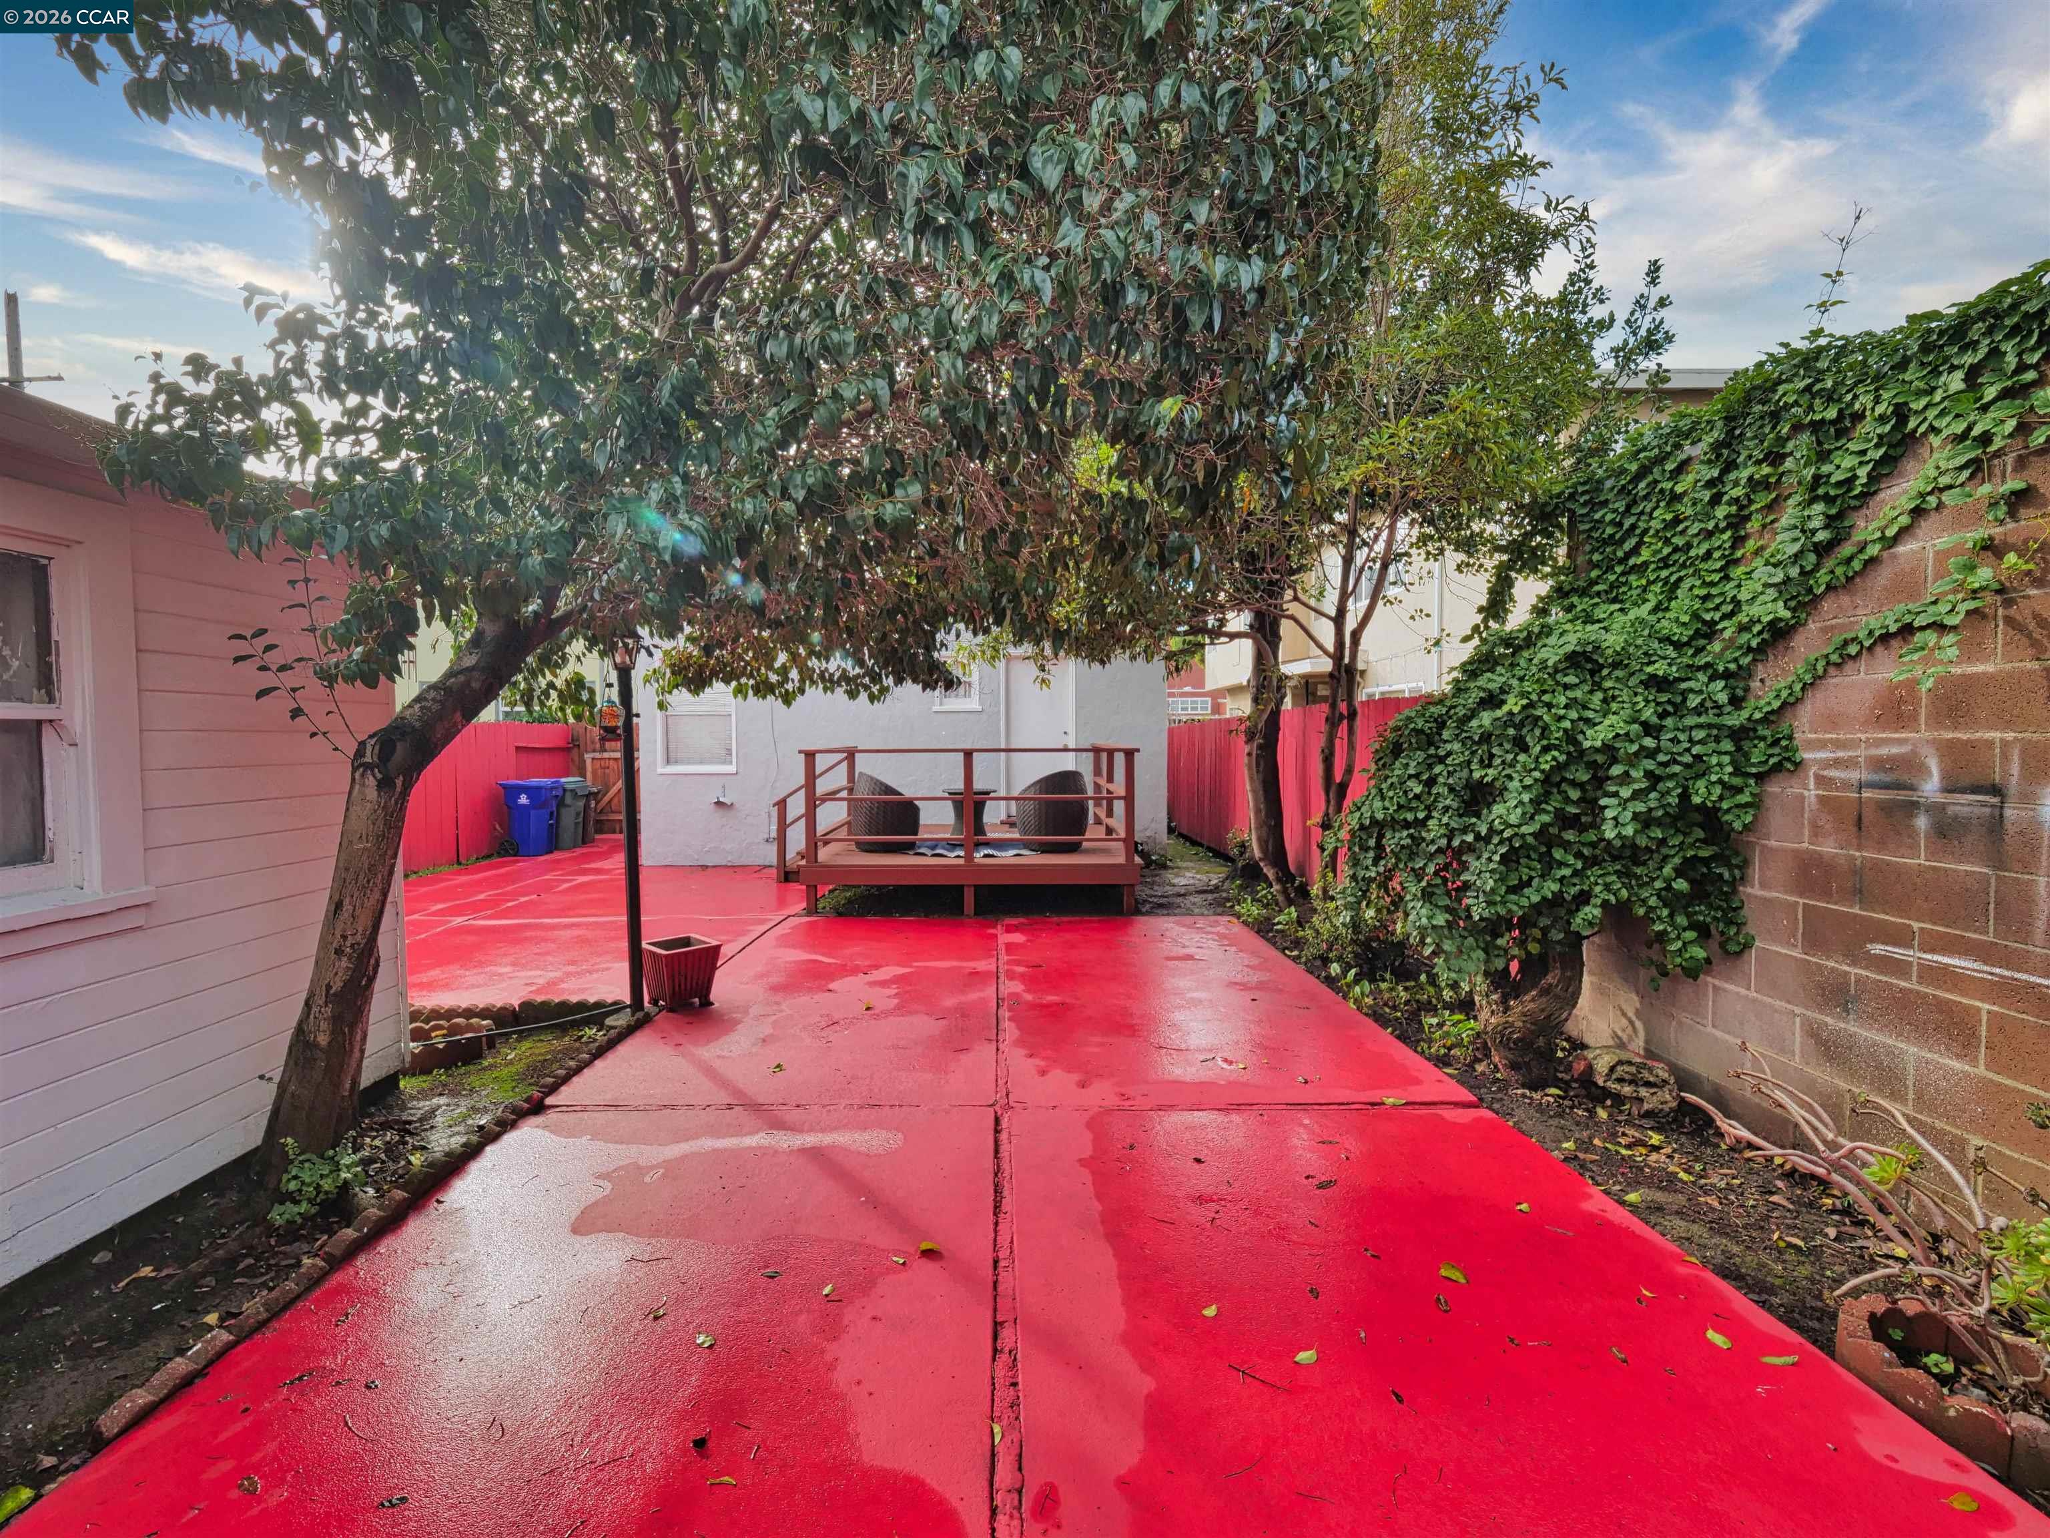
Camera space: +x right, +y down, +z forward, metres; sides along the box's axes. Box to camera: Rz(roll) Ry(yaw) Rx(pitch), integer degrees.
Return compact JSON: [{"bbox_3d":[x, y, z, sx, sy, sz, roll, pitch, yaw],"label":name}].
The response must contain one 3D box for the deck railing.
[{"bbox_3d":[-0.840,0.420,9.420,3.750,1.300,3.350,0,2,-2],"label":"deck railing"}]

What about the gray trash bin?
[{"bbox_3d":[-7.250,0.710,12.970,0.750,1.070,0.620,-1,2,-10],"label":"gray trash bin"}]

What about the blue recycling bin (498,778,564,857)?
[{"bbox_3d":[-7.230,0.725,12.170,0.750,1.070,0.620,-1,2,-10],"label":"blue recycling bin"}]

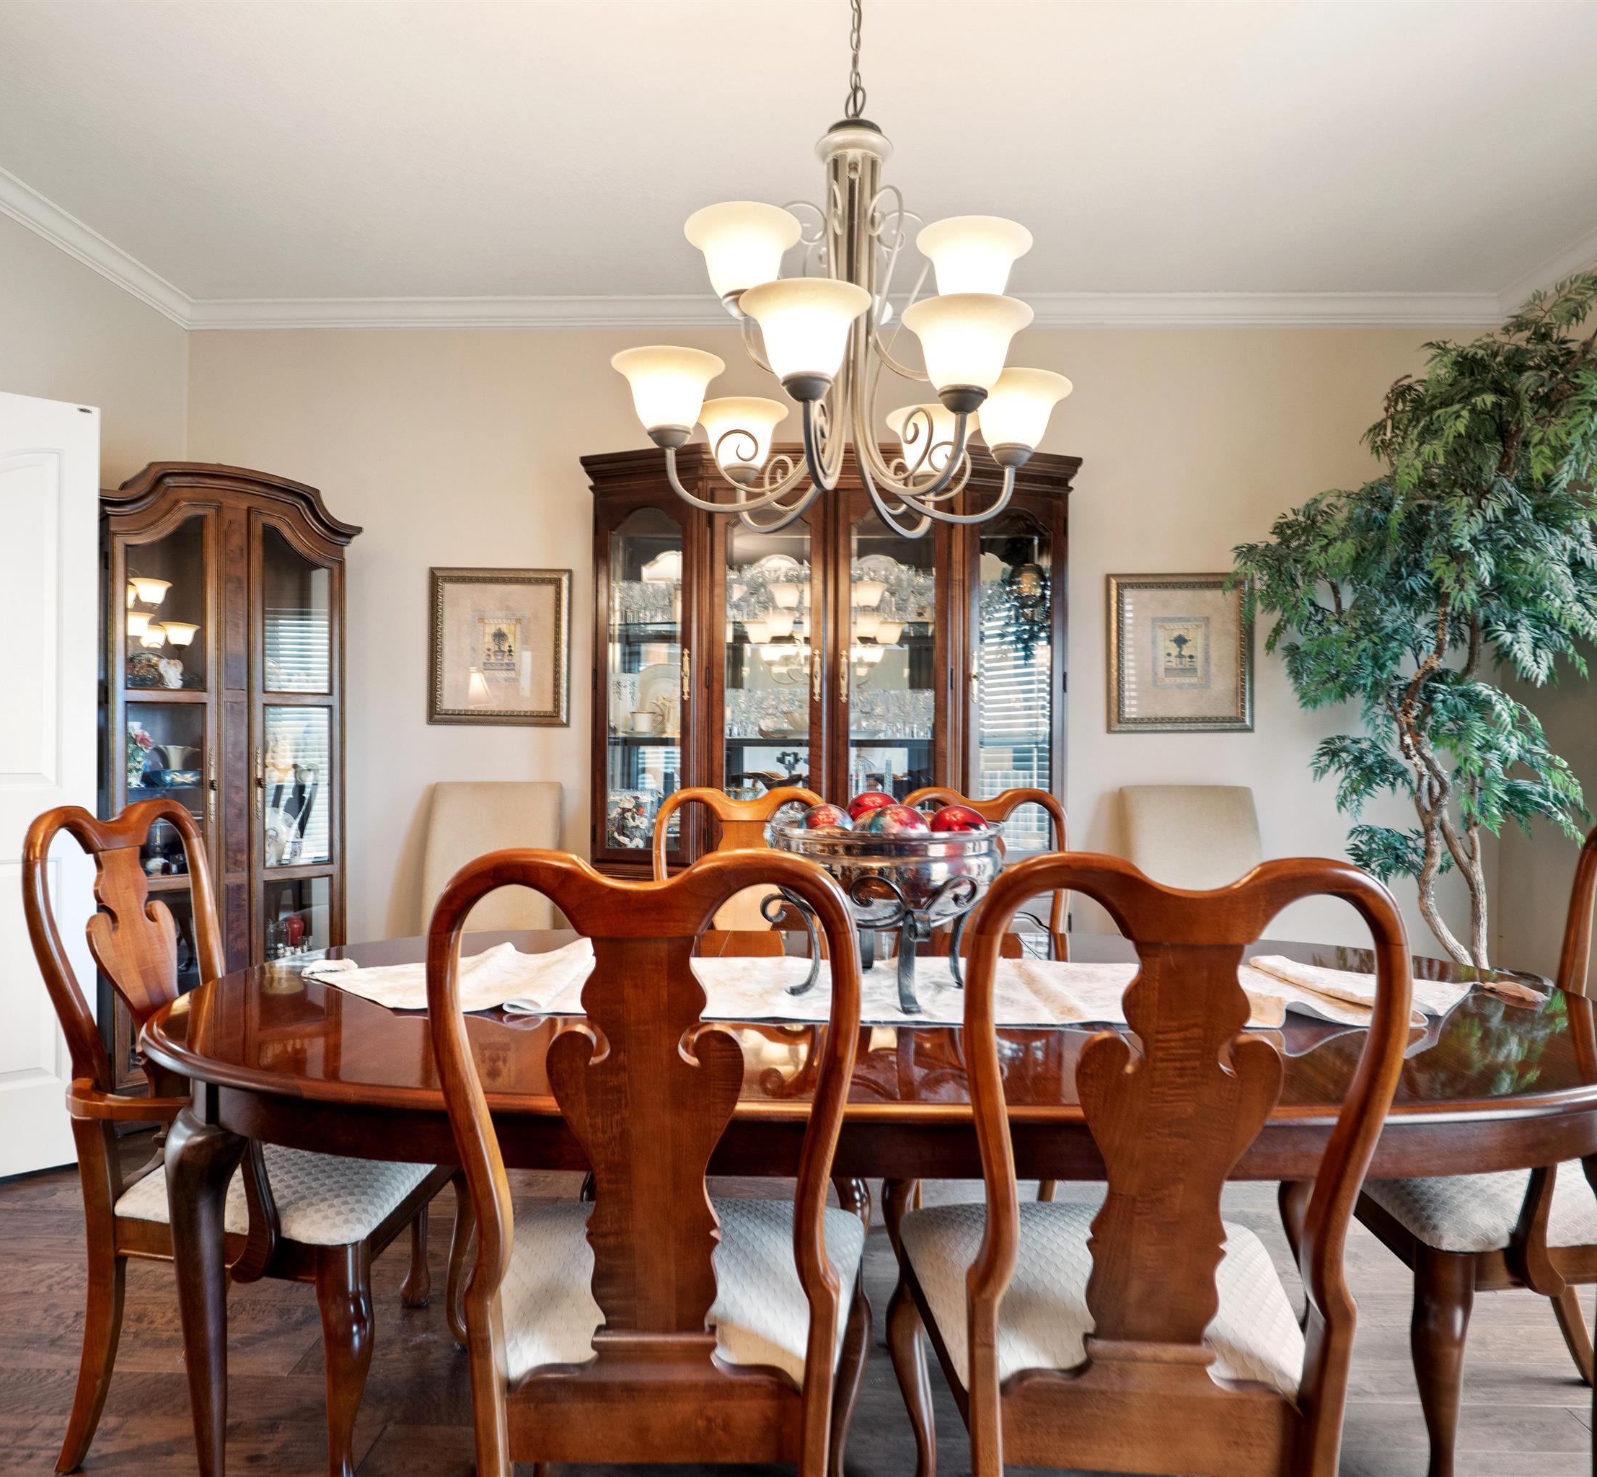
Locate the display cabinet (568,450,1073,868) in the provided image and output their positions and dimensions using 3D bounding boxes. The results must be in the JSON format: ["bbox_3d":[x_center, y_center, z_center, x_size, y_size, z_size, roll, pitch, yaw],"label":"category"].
[{"bbox_3d":[0.113,0.103,3.370,1.680,2.093,0.440,0,0,0],"label":"display cabinet"}]

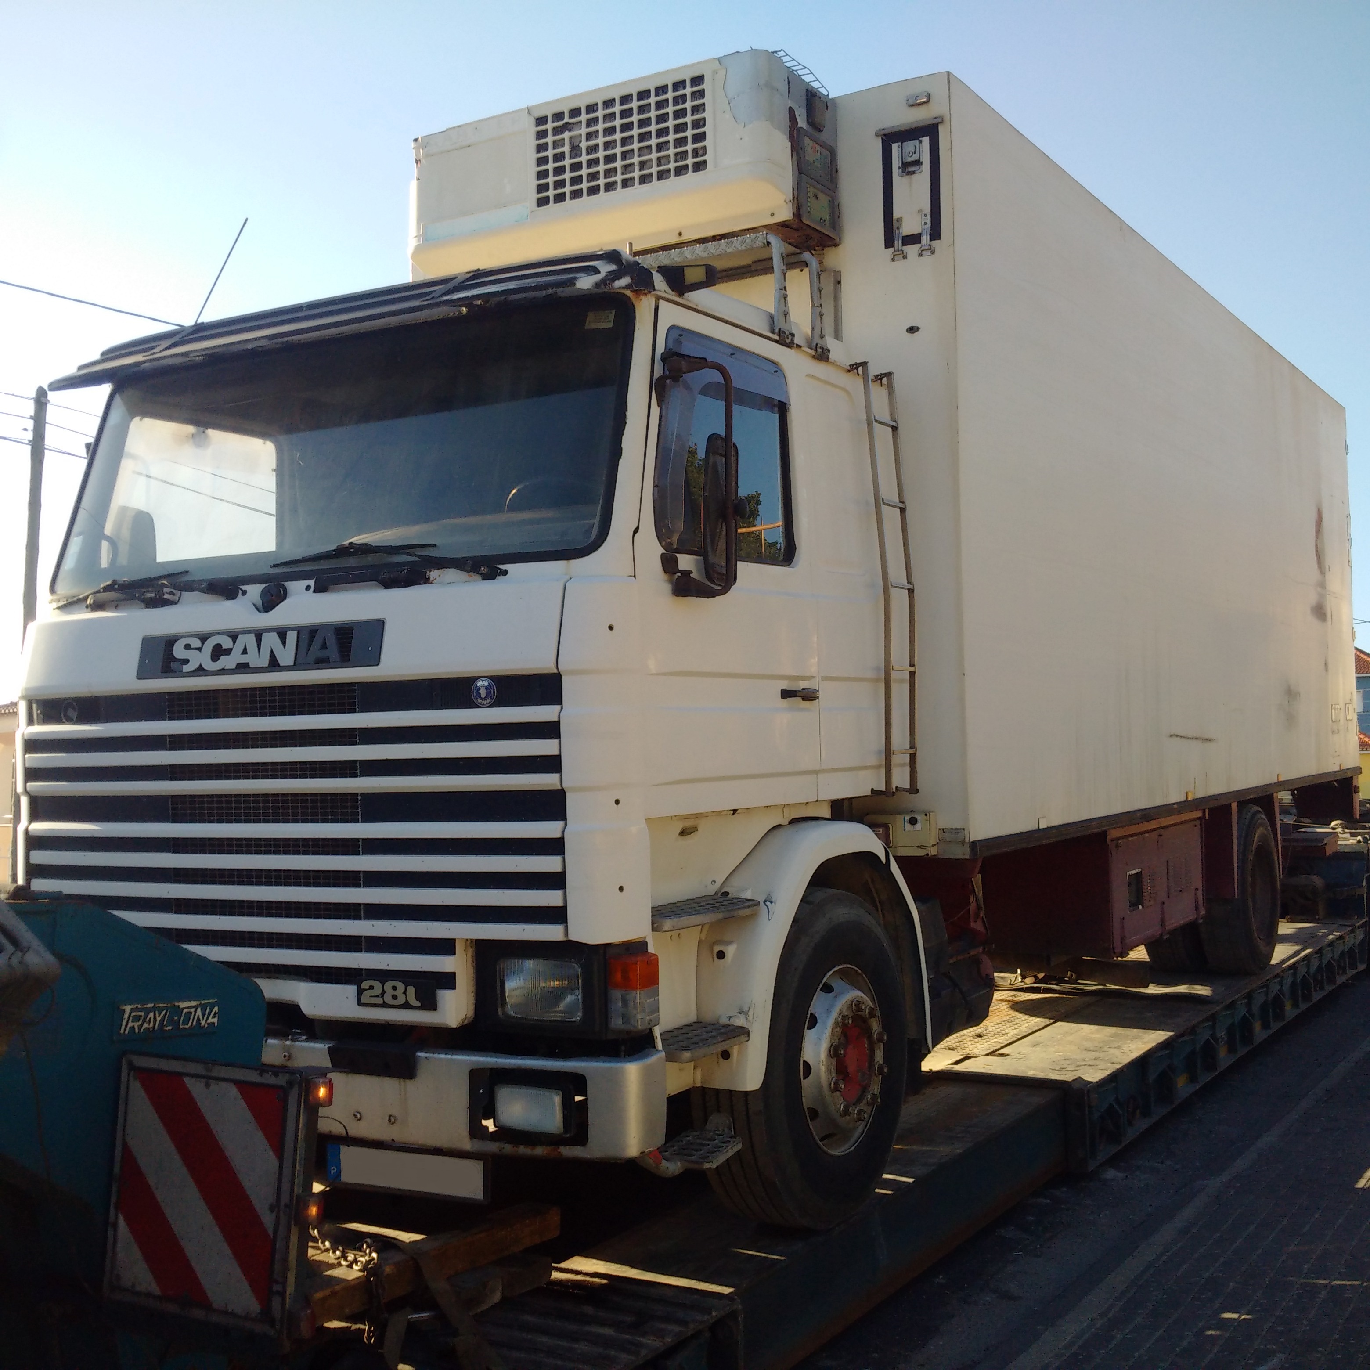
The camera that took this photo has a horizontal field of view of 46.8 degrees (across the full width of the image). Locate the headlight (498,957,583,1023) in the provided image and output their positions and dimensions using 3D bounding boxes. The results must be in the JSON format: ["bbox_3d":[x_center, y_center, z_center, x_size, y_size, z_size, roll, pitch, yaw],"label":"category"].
[{"bbox_3d":[-0.352,0.769,4.072,0.245,0.160,0.120,-3,-2,29],"label":"headlight"}]

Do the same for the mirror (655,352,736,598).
[{"bbox_3d":[0.040,-0.522,4.030,0.190,0.620,0.300,-3,-2,29],"label":"mirror"}]

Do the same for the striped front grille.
[{"bbox_3d":[-1.149,0.458,4.471,2.000,0.890,0.140,-3,-2,29],"label":"striped front grille"}]

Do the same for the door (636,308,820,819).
[{"bbox_3d":[0.071,-0.322,4.371,0.170,1.320,1.030,-3,-2,29],"label":"door"}]

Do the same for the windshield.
[{"bbox_3d":[-1.084,-0.684,4.681,2.080,0.780,0.160,-3,-17,29],"label":"windshield"}]

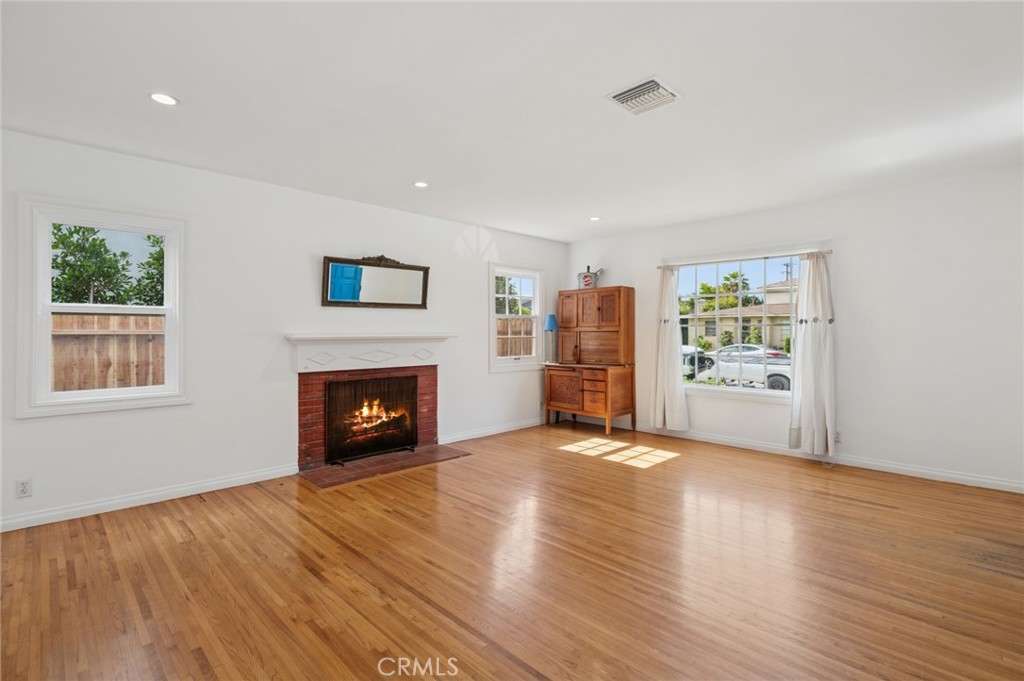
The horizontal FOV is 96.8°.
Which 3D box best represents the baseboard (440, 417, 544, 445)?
[{"bbox_3d":[-0.068,1.076,5.599,1.970,0.098,0.018,-1,1,-43],"label":"baseboard"}]

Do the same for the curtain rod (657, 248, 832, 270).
[{"bbox_3d":[2.310,-0.833,4.747,0.060,0.040,1.740,-1,1,-43],"label":"curtain rod"}]

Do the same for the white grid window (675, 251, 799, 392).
[{"bbox_3d":[2.399,-0.174,4.803,0.090,1.420,1.480,-1,1,-43],"label":"white grid window"}]

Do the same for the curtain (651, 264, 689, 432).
[{"bbox_3d":[1.834,0.102,5.256,0.130,1.900,0.440,-1,1,-43],"label":"curtain"}]

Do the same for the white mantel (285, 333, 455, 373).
[{"bbox_3d":[-1.255,0.100,4.348,1.700,0.330,0.200,-1,1,-43],"label":"white mantel"}]

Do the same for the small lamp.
[{"bbox_3d":[0.520,-0.021,5.976,0.205,0.640,0.205,0,1,0],"label":"small lamp"}]

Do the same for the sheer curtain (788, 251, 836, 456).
[{"bbox_3d":[2.782,0.117,4.247,0.130,1.880,0.400,-1,1,-43],"label":"sheer curtain"}]

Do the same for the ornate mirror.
[{"bbox_3d":[-1.280,-0.568,4.387,1.080,0.500,0.045,-1,9,-43],"label":"ornate mirror"}]

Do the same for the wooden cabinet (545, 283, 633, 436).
[{"bbox_3d":[0.969,0.238,5.810,0.620,1.765,1.050,-1,1,-43],"label":"wooden cabinet"}]

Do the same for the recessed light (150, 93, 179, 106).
[{"bbox_3d":[-1.841,-1.272,2.410,0.135,0.030,0.135,-1,1,-43],"label":"recessed light"}]

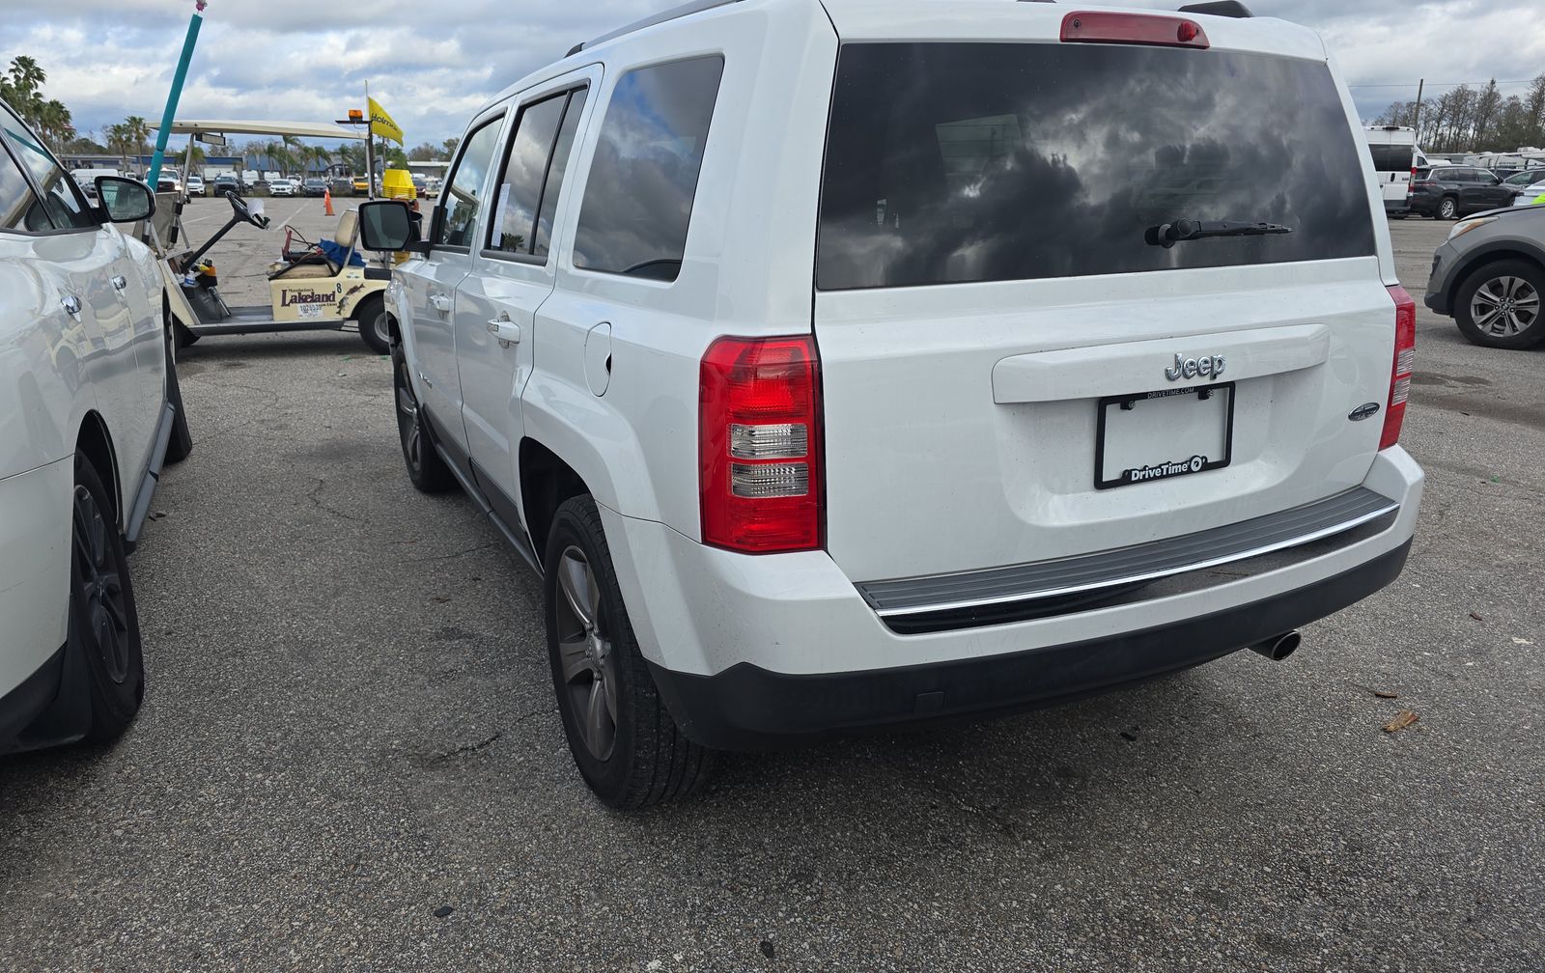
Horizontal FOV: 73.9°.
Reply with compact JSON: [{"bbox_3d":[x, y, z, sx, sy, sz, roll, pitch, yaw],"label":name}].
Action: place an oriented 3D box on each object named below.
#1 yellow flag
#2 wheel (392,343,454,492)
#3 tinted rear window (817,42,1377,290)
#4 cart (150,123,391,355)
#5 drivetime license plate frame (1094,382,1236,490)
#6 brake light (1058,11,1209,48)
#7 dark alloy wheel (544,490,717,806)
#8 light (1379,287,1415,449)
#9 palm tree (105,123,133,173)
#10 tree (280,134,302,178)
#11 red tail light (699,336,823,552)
[{"bbox_3d":[-3.006,-2.842,7.976,0.290,0.390,0.080,-1,17,1],"label":"yellow flag"},{"bbox_3d":[-1.472,-0.323,4.522,0.220,0.690,0.690,-9,19,-27],"label":"wheel"},{"bbox_3d":[0.609,-0.544,1.720,1.230,0.370,0.060,-8,4,-24],"label":"tinted rear window"},{"bbox_3d":[-3.886,-2.072,8.556,2.350,1.800,1.200,-1,17,1],"label":"cart"},{"bbox_3d":[0.668,-0.088,1.738,0.311,0.160,0.015,-8,14,-24],"label":"drivetime license plate frame"},{"bbox_3d":[0.592,-0.753,1.690,0.325,0.062,0.050,-8,10,-24],"label":"brake light"},{"bbox_3d":[-0.322,0.339,2.246,0.220,0.690,0.690,-8,18,-24],"label":"dark alloy wheel"},{"bbox_3d":[1.258,-0.249,2.111,0.155,0.335,0.150,-8,18,-24],"label":"light"},{"bbox_3d":[-77.604,-38.945,122.000,3.130,8.610,3.130,-10,19,-30],"label":"palm tree"},{"bbox_3d":[-57.163,-38.264,122.000,2.450,7.100,2.450,-8,18,-23],"label":"tree"},{"bbox_3d":[-0.018,-0.061,1.536,0.155,0.335,0.150,-8,18,-24],"label":"red tail light"}]

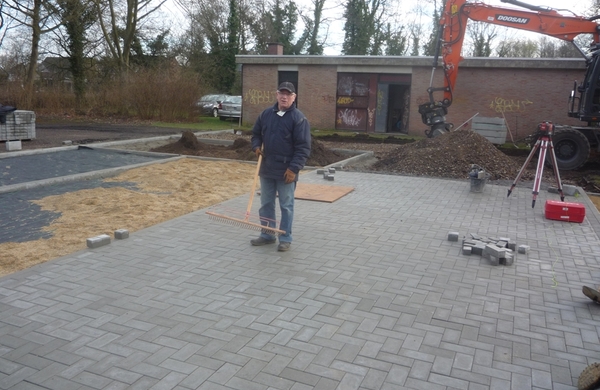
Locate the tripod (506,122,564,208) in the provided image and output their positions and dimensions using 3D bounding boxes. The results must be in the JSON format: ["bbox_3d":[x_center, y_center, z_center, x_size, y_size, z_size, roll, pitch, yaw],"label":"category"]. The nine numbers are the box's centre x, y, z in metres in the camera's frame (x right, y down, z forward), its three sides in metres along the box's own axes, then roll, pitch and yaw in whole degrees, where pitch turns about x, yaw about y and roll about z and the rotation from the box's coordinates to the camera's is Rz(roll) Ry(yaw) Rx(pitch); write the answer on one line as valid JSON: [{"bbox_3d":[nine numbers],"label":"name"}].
[{"bbox_3d":[3.759,-0.491,8.116,0.880,1.310,0.770,7,12,22],"label":"tripod"}]

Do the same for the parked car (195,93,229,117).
[{"bbox_3d":[-5.490,-5.879,34.000,1.770,1.460,4.450,7,12,22],"label":"parked car"}]

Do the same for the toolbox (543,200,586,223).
[{"bbox_3d":[3.711,0.234,7.275,0.480,0.210,0.300,7,12,24],"label":"toolbox"}]

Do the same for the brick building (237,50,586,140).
[{"bbox_3d":[5.227,-4.851,25.425,14.870,3.170,7.500,7,12,22],"label":"brick building"}]

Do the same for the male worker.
[{"bbox_3d":[-0.195,-0.297,5.404,0.570,1.710,0.400,5,12,17],"label":"male worker"}]

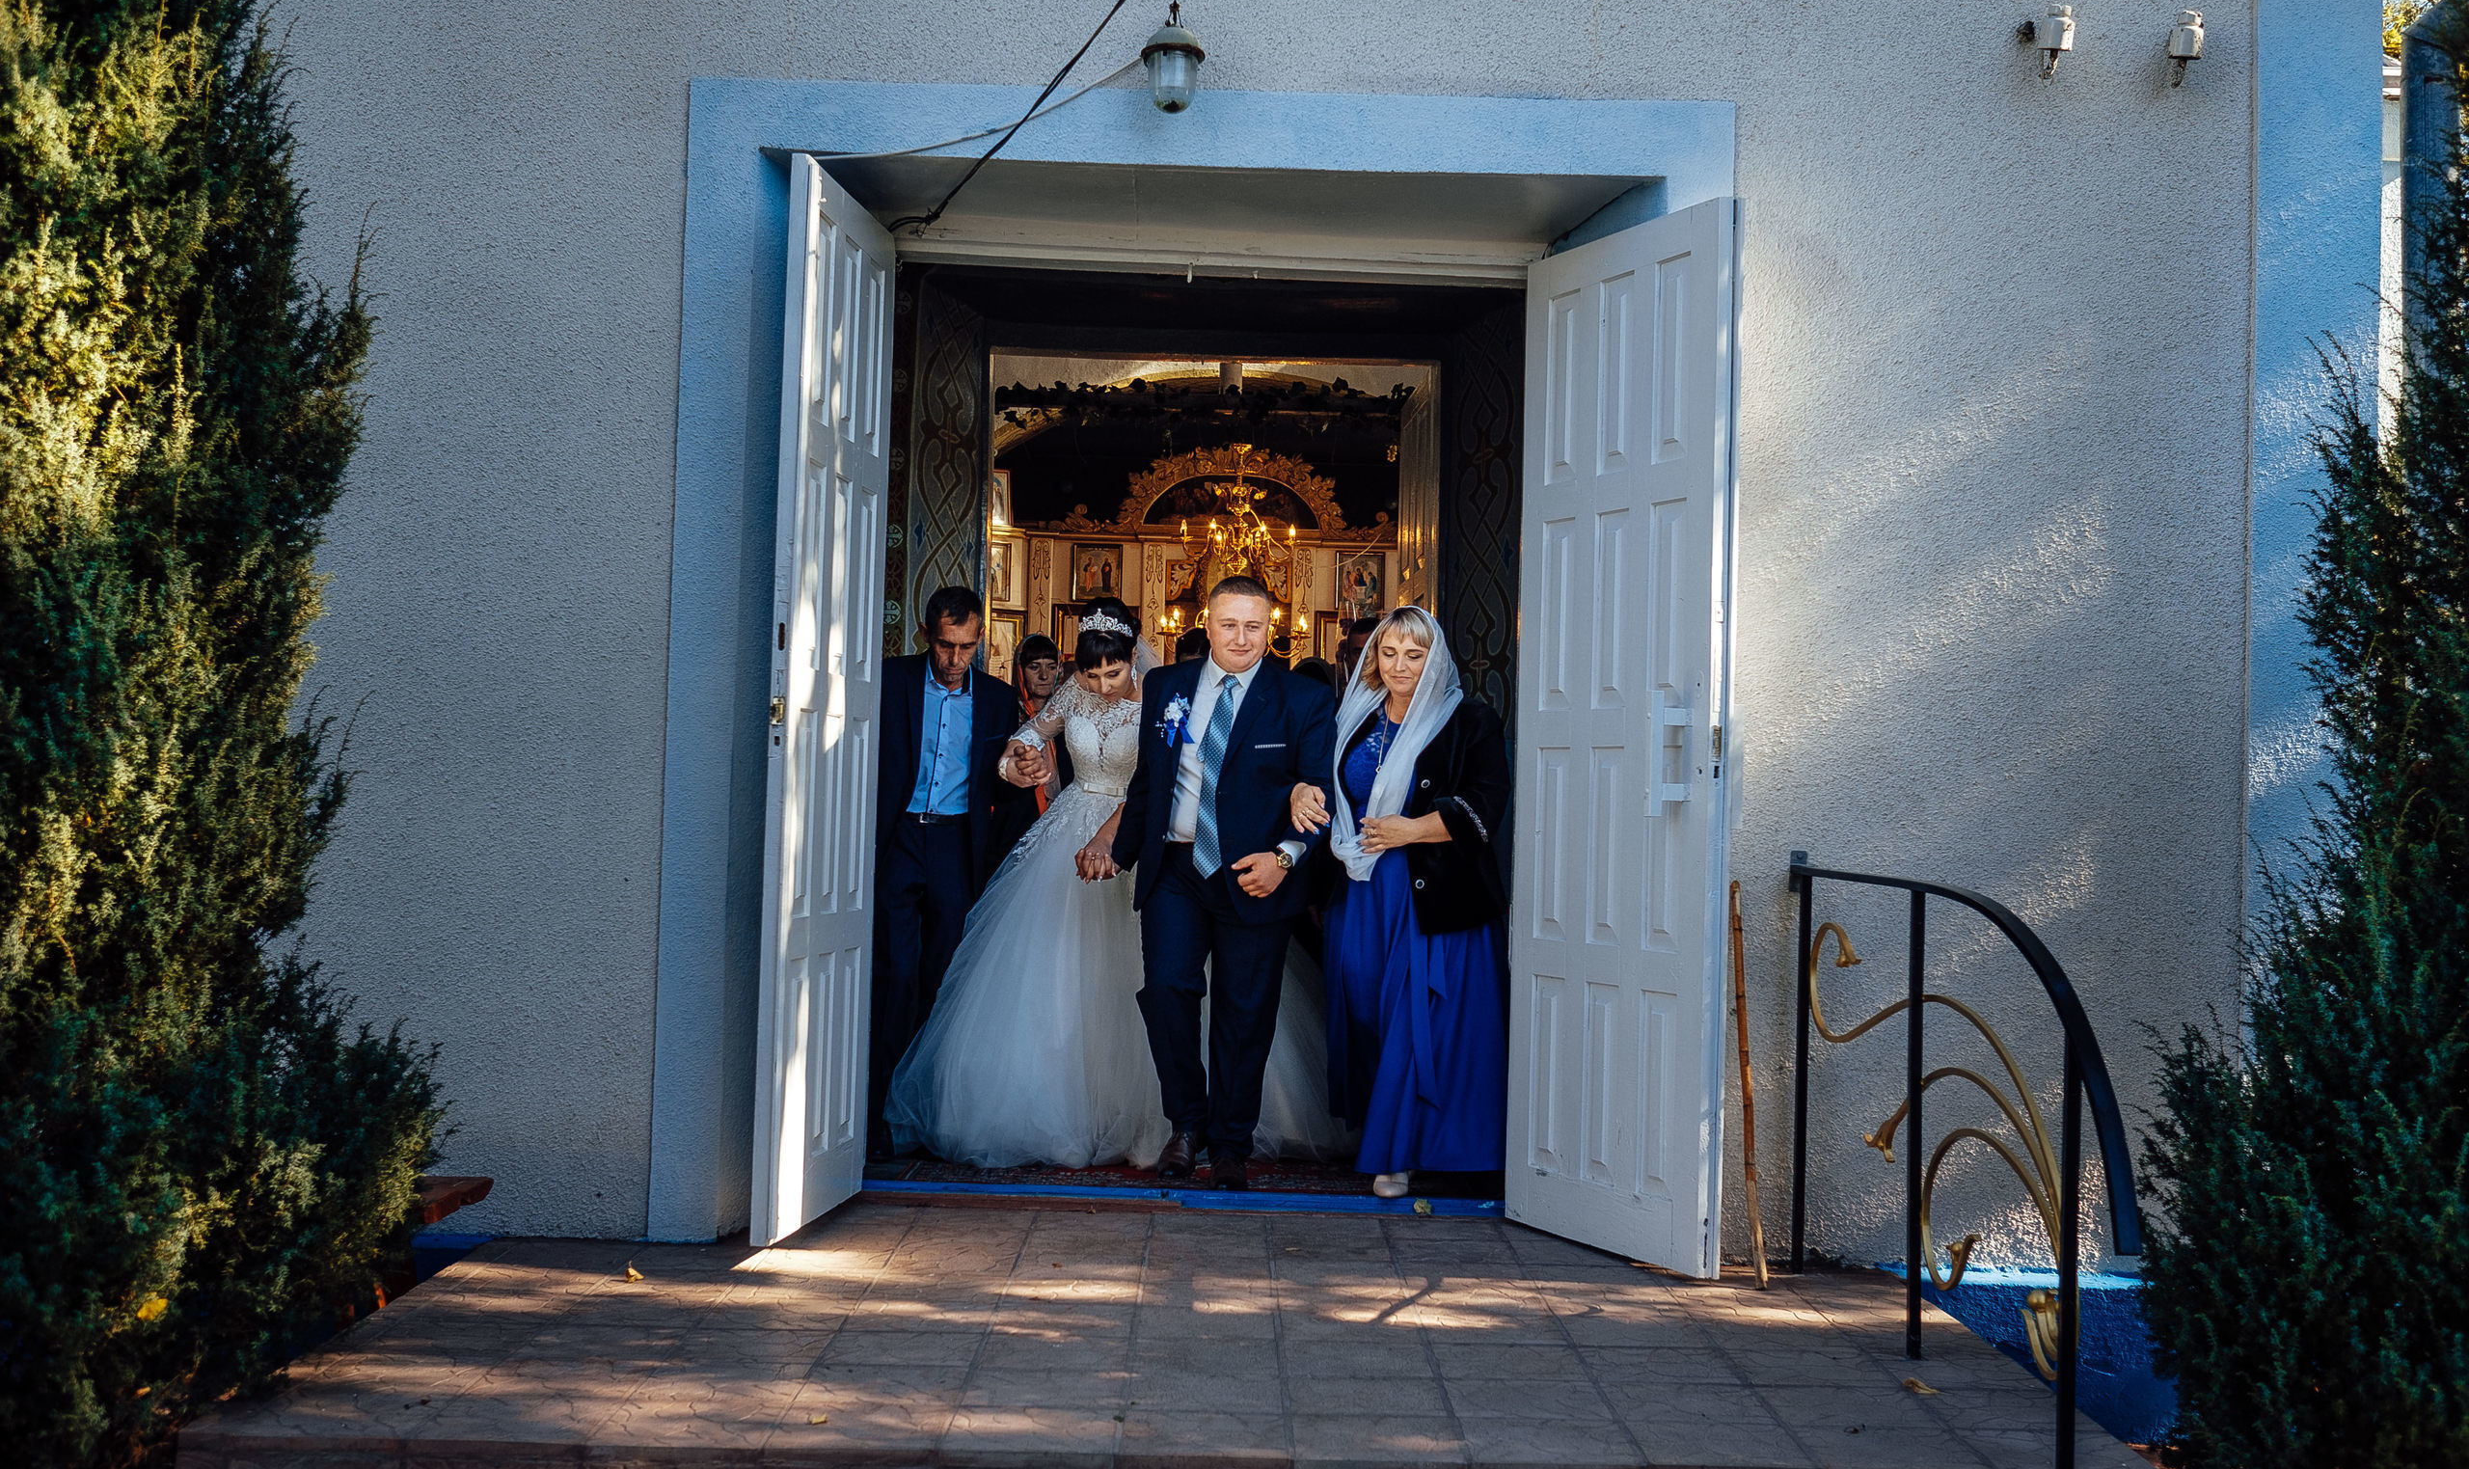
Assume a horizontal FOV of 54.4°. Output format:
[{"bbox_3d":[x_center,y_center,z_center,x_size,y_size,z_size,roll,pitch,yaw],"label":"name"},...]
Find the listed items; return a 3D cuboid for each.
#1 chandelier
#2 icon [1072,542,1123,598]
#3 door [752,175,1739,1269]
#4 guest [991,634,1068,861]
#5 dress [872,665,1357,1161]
[{"bbox_3d":[0.010,-0.934,12.046,0.745,1.048,0.745,2,-2,0],"label":"chandelier"},{"bbox_3d":[-0.824,-0.987,14.553,0.304,0.352,0.050,2,-2,0],"label":"icon"},{"bbox_3d":[0.047,-0.041,6.356,2.366,2.695,0.903,2,-2,0],"label":"door"},{"bbox_3d":[-0.727,0.487,8.495,0.470,1.686,0.340,2,-2,0],"label":"guest"},{"bbox_3d":[-0.351,0.569,7.633,1.470,1.474,1.140,2,-2,0],"label":"dress"}]

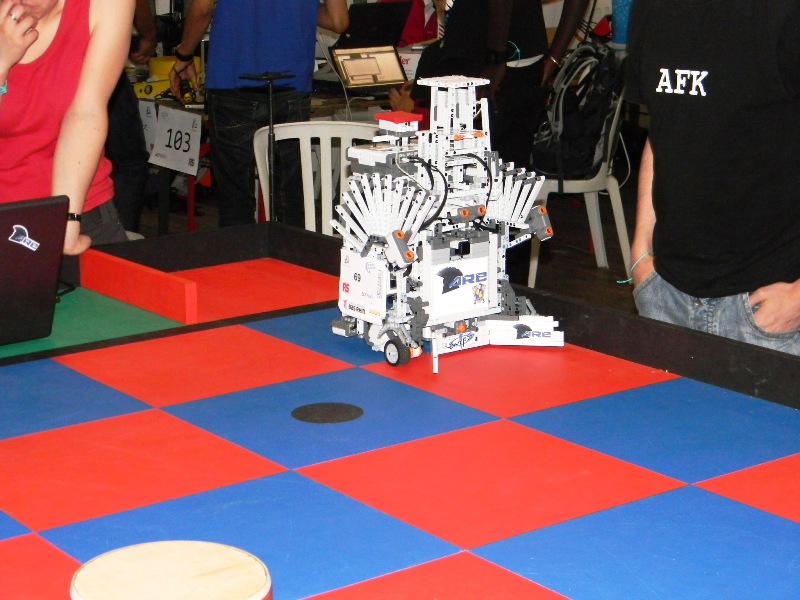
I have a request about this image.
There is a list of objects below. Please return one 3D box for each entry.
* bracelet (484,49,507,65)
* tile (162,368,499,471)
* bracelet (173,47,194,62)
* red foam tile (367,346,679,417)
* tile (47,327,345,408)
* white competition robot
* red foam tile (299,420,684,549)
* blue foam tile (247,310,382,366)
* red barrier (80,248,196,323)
[{"bbox_3d":[0.329,-0.833,5.300,0.075,0.040,0.065,4,13,-1],"label":"bracelet"},{"bbox_3d":[-0.102,0.165,2.187,0.350,0.012,0.350,-10,16,-36],"label":"tile"},{"bbox_3d":[-0.752,-0.853,5.400,0.067,0.025,0.058,14,19,-3],"label":"bracelet"},{"bbox_3d":[0.178,0.117,2.392,0.350,0.012,0.350,-10,16,-36],"label":"red foam tile"},{"bbox_3d":[-0.312,0.106,2.460,0.350,0.012,0.350,-10,16,-36],"label":"tile"},{"bbox_3d":[0.073,-0.133,2.488,0.315,0.435,0.280,-10,16,-36],"label":"white competition robot"},{"bbox_3d":[0.109,0.225,1.914,0.350,0.012,0.350,-10,16,-36],"label":"red foam tile"},{"bbox_3d":[-0.032,0.057,2.665,0.350,0.012,0.350,-10,16,-36],"label":"blue foam tile"},{"bbox_3d":[-0.489,-0.029,2.866,0.022,0.075,0.412,-10,16,-36],"label":"red barrier"}]

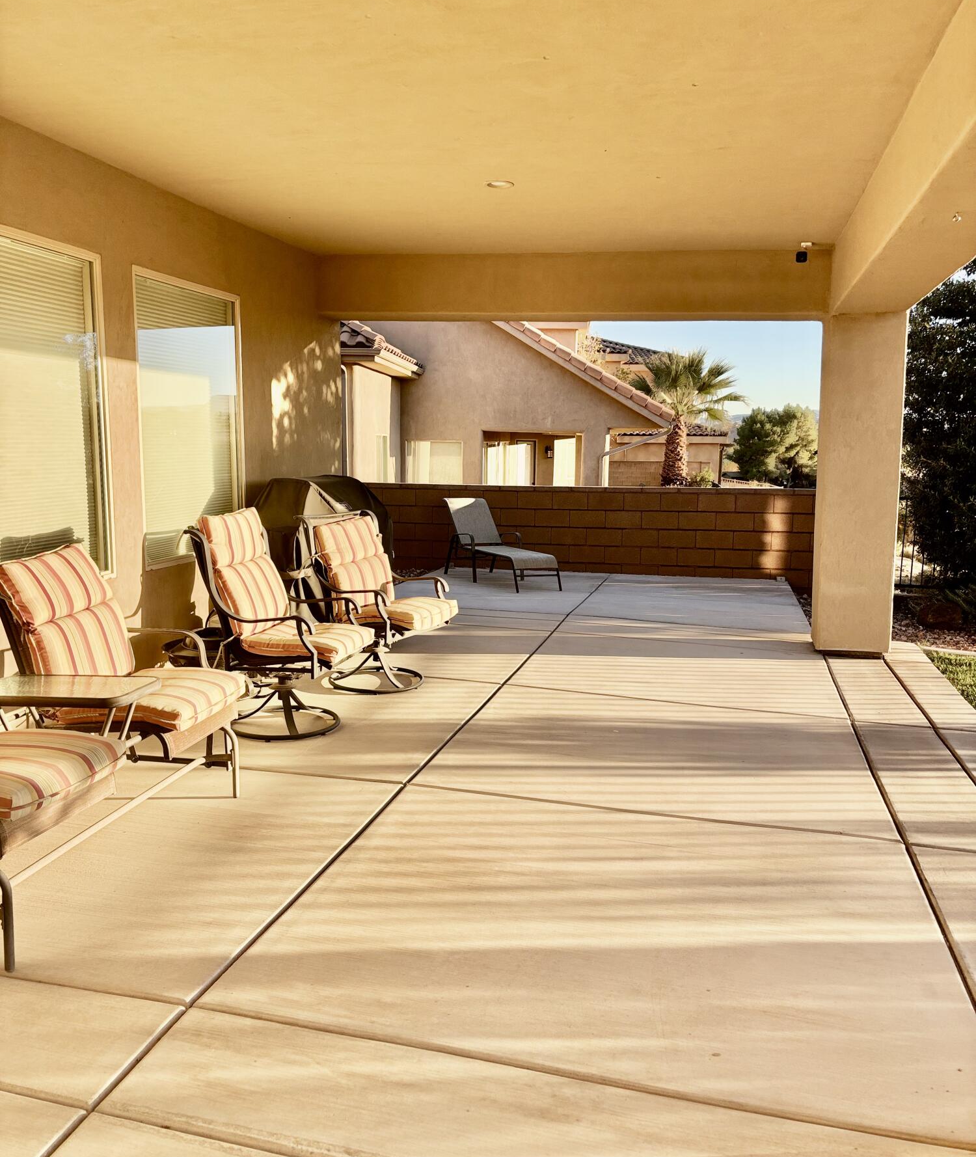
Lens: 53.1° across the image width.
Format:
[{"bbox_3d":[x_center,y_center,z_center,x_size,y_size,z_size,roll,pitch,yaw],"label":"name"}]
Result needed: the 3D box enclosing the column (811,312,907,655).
[{"bbox_3d":[2.693,-0.650,7.064,0.510,2.400,0.490,3,8,14],"label":"column"}]

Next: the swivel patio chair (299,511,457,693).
[{"bbox_3d":[-0.661,0.126,5.853,0.790,1.000,0.660,4,8,26],"label":"swivel patio chair"}]

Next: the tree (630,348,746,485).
[{"bbox_3d":[5.416,-4.011,26.500,3.200,4.400,3.100,3,8,14],"label":"tree"}]

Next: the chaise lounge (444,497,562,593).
[{"bbox_3d":[0.106,-0.384,10.026,0.650,0.840,1.550,-4,9,-29],"label":"chaise lounge"}]

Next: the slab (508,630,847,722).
[{"bbox_3d":[1.262,0.650,6.497,2.000,0.100,1.700,4,9,14],"label":"slab"}]

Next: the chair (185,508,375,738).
[{"bbox_3d":[-1.027,0.223,4.909,0.790,1.060,0.660,3,8,14],"label":"chair"}]

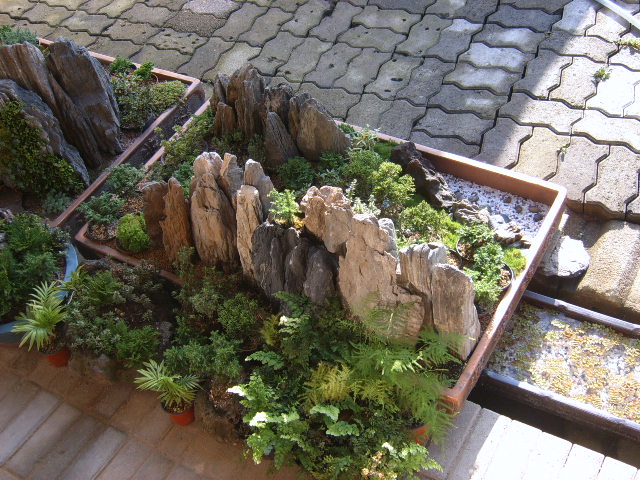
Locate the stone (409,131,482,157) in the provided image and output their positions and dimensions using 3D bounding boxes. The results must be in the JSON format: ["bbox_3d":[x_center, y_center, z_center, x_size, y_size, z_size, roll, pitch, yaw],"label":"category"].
[{"bbox_3d":[0.347,-0.239,2.415,0.236,0.063,0.132,17,55,26],"label":"stone"}]

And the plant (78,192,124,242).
[{"bbox_3d":[-0.604,-0.054,2.320,0.118,0.140,0.105,-29,49,-12],"label":"plant"}]

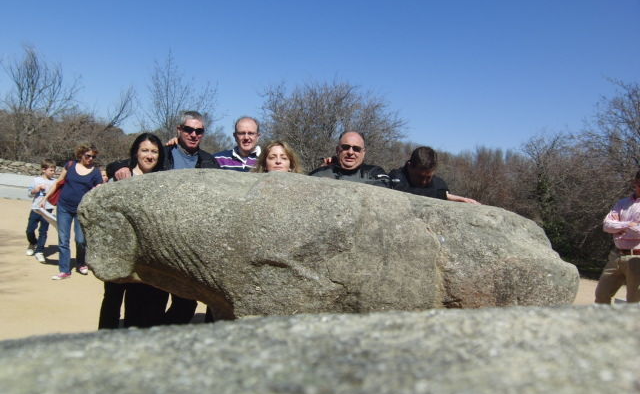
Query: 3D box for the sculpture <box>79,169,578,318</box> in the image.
[{"bbox_3d":[0.014,0.609,3.023,2.650,1.350,0.780,4,2,0],"label":"sculpture"}]

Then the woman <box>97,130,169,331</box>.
[{"bbox_3d":[-1.179,0.398,3.476,0.470,1.593,0.360,4,2,-9],"label":"woman"}]

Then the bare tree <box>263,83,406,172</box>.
[{"bbox_3d":[0.199,-1.048,14.565,3.800,3.957,3.600,4,2,0],"label":"bare tree"}]

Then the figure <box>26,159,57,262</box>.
[{"bbox_3d":[-3.692,0.187,7.323,0.400,1.367,0.400,3,2,-41],"label":"figure"}]

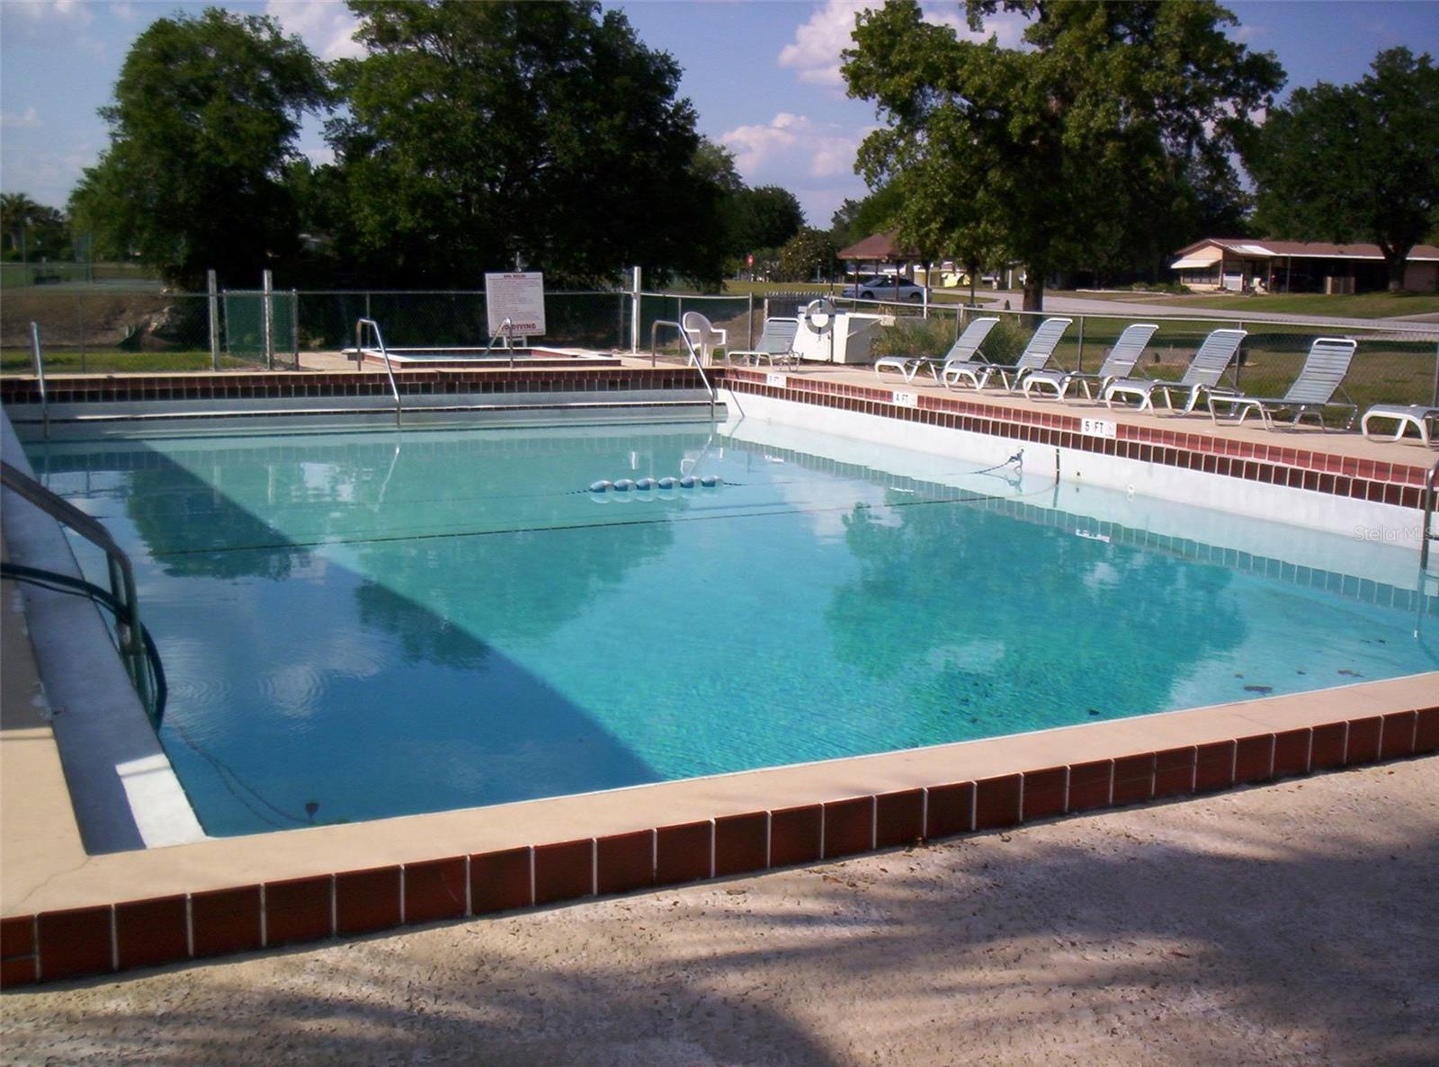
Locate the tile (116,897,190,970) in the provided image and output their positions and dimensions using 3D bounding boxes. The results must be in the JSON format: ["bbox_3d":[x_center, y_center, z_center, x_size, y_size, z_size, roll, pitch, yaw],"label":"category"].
[{"bbox_3d":[-1.222,0.855,3.302,0.150,0.146,0.018,-3,10,-25],"label":"tile"}]

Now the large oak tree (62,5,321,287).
[{"bbox_3d":[-17.230,-12.250,50.720,8.360,9.740,8.360,-2,10,-18],"label":"large oak tree"}]

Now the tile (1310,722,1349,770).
[{"bbox_3d":[1.839,0.644,4.647,0.149,0.144,0.020,-3,10,-26],"label":"tile"}]

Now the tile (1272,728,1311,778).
[{"bbox_3d":[1.773,0.683,4.768,0.151,0.146,0.020,-4,11,-25],"label":"tile"}]

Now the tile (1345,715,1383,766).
[{"bbox_3d":[2.039,0.655,4.865,0.150,0.146,0.018,-3,10,-25],"label":"tile"}]

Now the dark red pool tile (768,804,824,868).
[{"bbox_3d":[0.188,0.755,3.842,0.149,0.144,0.020,-3,10,-26],"label":"dark red pool tile"}]

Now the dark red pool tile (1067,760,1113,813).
[{"bbox_3d":[1.020,0.697,4.243,0.149,0.144,0.020,-3,10,-26],"label":"dark red pool tile"}]

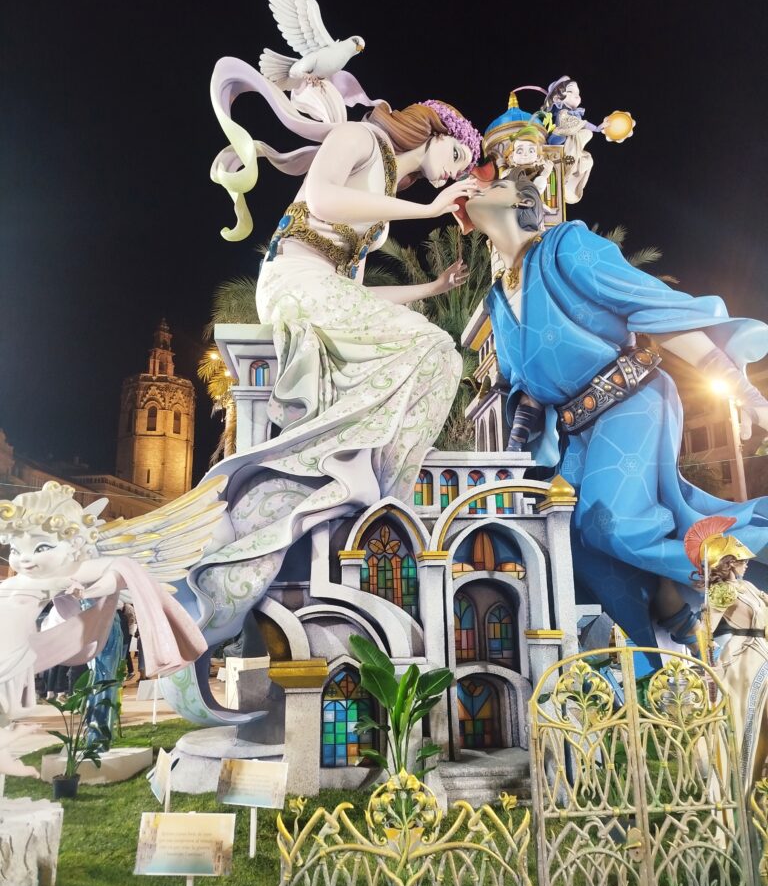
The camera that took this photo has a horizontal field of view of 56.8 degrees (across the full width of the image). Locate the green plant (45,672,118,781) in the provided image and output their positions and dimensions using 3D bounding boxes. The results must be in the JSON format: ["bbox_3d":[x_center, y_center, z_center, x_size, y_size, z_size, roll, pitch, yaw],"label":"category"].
[{"bbox_3d":[-2.347,2.247,5.596,0.550,0.850,0.500,-1,-13,0],"label":"green plant"}]

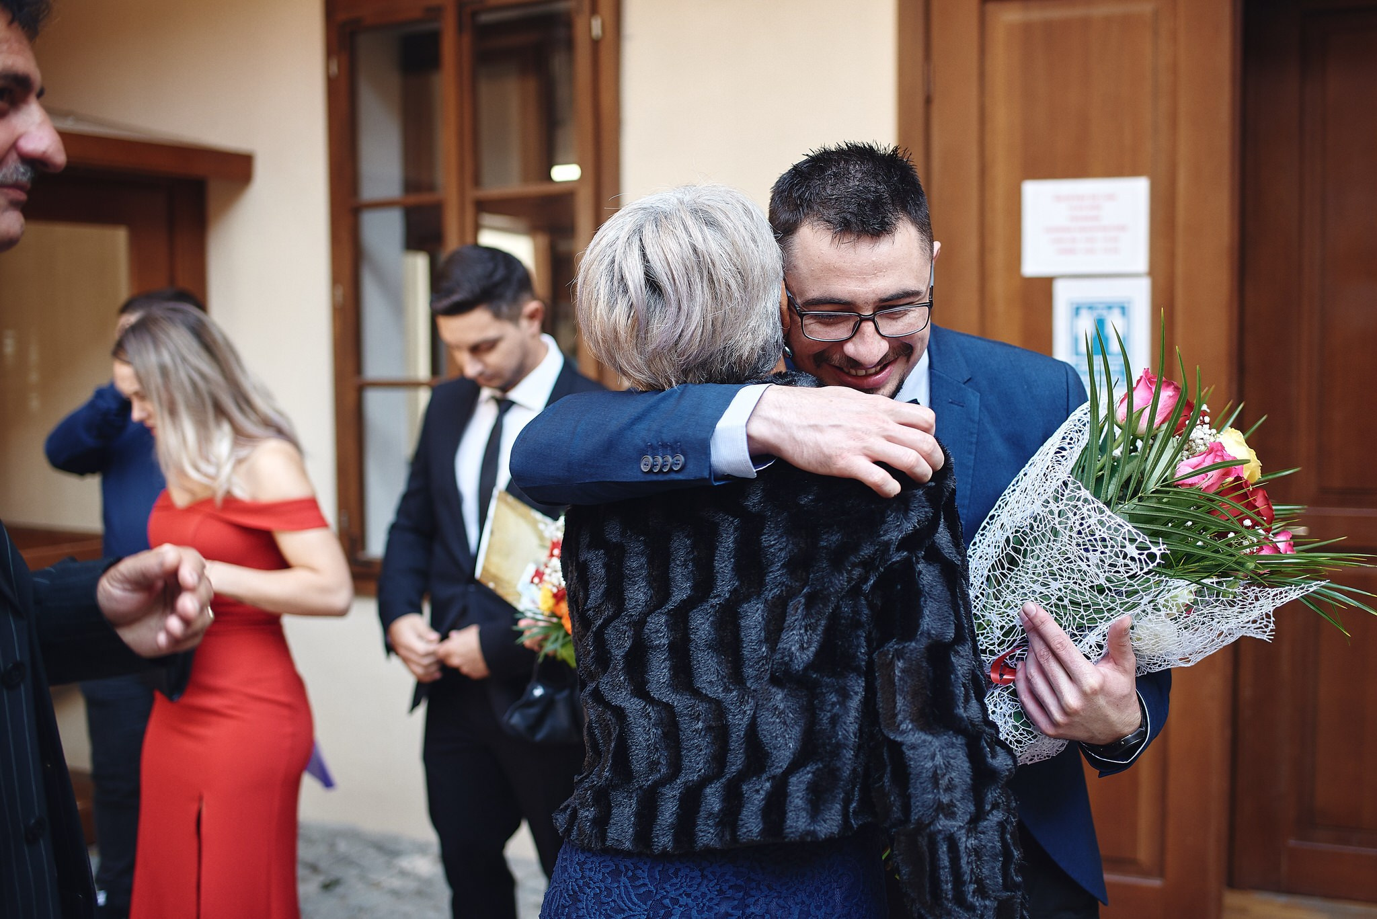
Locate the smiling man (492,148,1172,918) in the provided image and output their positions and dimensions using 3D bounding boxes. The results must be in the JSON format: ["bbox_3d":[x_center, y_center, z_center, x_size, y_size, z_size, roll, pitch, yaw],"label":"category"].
[{"bbox_3d":[0.185,0.525,1.540,0.680,1.710,0.600,0,4,12],"label":"smiling man"}]

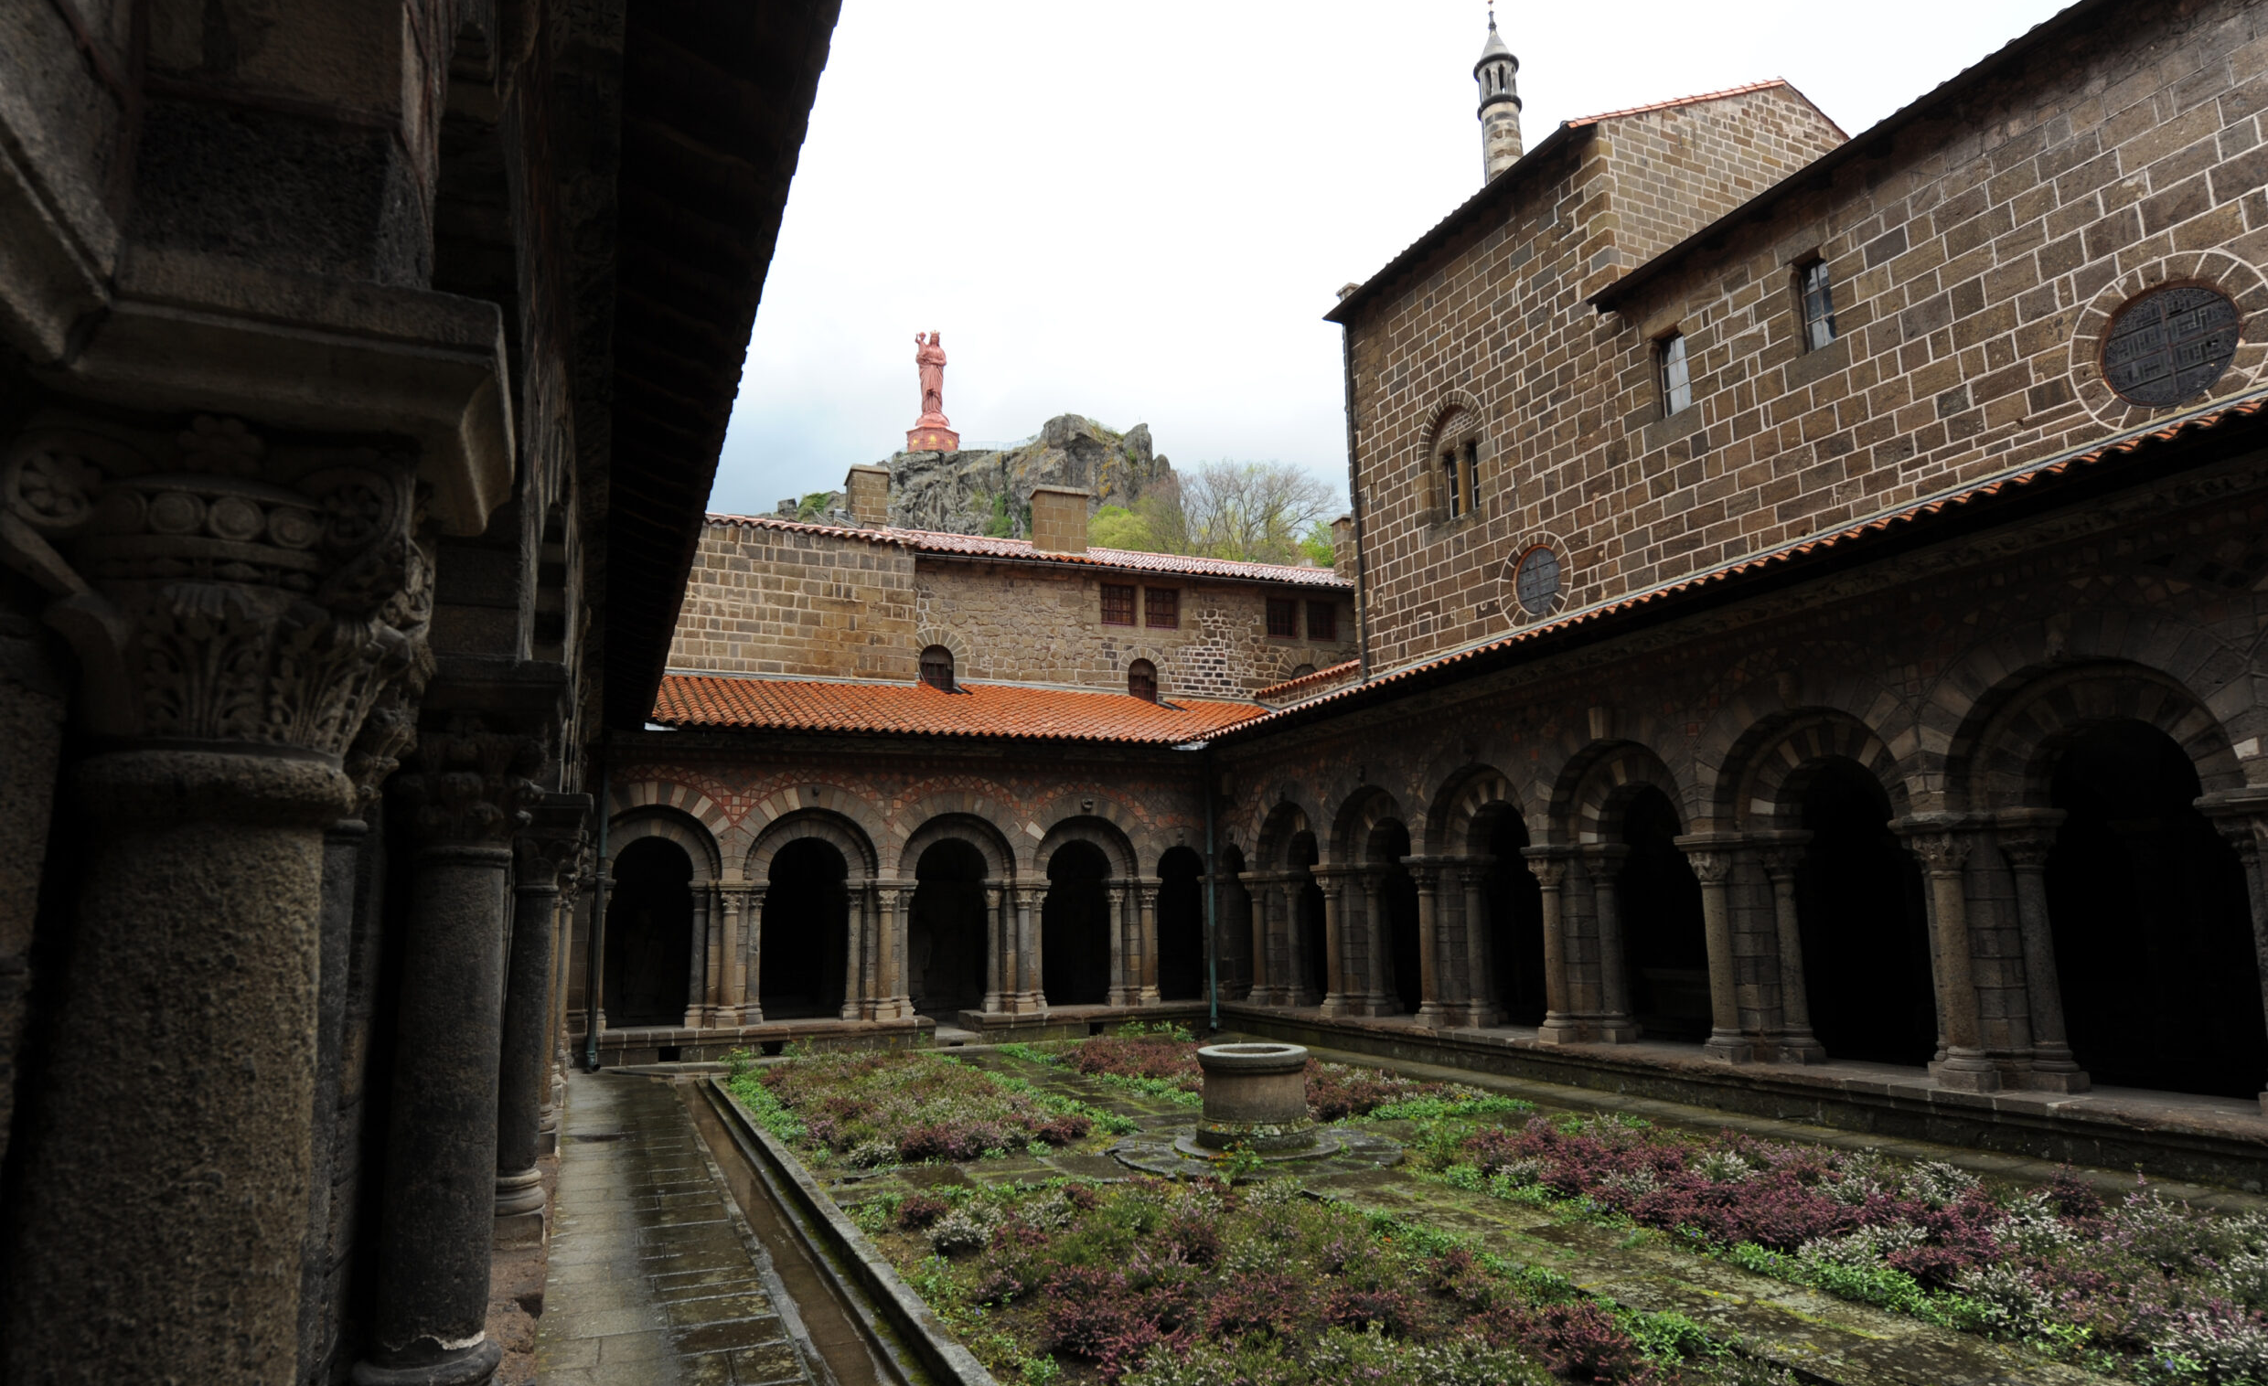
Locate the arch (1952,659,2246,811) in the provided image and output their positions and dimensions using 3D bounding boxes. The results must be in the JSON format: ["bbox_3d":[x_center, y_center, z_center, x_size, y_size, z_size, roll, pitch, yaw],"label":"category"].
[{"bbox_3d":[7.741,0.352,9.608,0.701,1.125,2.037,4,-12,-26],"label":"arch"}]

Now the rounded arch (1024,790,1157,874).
[{"bbox_3d":[-0.774,2.229,19.033,2.180,1.260,0.450,4,-12,-24],"label":"rounded arch"}]

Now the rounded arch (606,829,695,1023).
[{"bbox_3d":[-6.817,3.385,16.951,1.188,2.700,0.432,4,-12,-25],"label":"rounded arch"}]

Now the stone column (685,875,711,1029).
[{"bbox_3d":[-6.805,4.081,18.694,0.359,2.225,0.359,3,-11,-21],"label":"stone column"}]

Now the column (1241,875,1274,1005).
[{"bbox_3d":[1.892,3.839,18.427,0.340,1.930,0.340,4,-12,-24],"label":"column"}]

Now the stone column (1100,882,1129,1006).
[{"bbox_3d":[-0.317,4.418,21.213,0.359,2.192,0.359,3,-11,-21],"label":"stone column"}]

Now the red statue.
[{"bbox_3d":[-30.374,-45.402,181.065,7.900,20.035,7.900,1,-11,-10],"label":"red statue"}]

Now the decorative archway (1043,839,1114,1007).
[{"bbox_3d":[-0.918,3.784,19.768,1.269,2.740,0.432,4,-12,-25],"label":"decorative archway"}]

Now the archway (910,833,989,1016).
[{"bbox_3d":[-2.876,3.660,18.831,1.269,2.754,0.432,4,-12,-25],"label":"archway"}]

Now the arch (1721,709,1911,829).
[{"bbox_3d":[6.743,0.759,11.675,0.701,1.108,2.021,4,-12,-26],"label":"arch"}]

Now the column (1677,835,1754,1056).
[{"bbox_3d":[5.310,2.357,10.898,0.330,1.930,0.330,4,-12,-24],"label":"column"}]

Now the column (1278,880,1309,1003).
[{"bbox_3d":[2.628,4.074,19.866,0.386,2.200,0.386,-1,-11,0],"label":"column"}]

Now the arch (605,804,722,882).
[{"bbox_3d":[-6.588,2.094,16.571,1.650,1.030,0.450,4,-12,-24],"label":"arch"}]

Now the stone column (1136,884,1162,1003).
[{"bbox_3d":[0.257,4.248,20.451,0.367,2.152,0.367,3,-11,-22],"label":"stone column"}]

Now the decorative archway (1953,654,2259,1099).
[{"bbox_3d":[6.896,1.345,8.378,0.608,2.902,1.620,4,-12,-24],"label":"decorative archway"}]

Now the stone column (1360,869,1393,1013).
[{"bbox_3d":[3.305,3.445,16.591,0.324,1.944,0.324,4,-12,-24],"label":"stone column"}]

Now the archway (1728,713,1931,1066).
[{"bbox_3d":[6.665,1.851,11.413,0.656,3.320,1.969,4,-12,-24],"label":"archway"}]

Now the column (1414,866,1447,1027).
[{"bbox_3d":[3.610,3.109,14.665,0.320,1.920,0.320,4,-12,-24],"label":"column"}]

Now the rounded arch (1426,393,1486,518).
[{"bbox_3d":[5.839,-4.239,21.436,0.328,2.297,1.583,4,-12,-24],"label":"rounded arch"}]

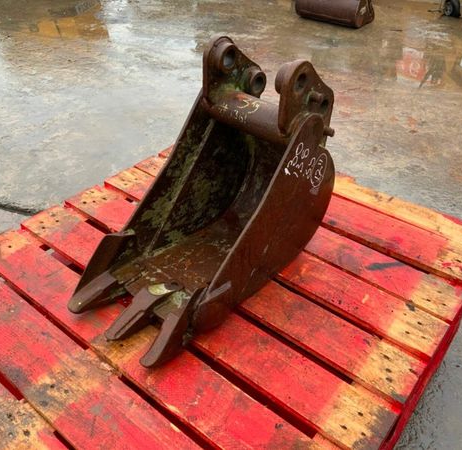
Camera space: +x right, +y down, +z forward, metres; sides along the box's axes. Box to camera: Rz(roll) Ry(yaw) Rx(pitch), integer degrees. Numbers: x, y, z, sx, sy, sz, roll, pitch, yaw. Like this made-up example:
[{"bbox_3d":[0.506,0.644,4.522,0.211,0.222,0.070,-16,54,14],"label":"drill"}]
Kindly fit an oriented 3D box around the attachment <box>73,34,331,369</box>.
[{"bbox_3d":[-0.045,-0.100,1.076,0.300,0.490,0.616,28,43,29],"label":"attachment"}]

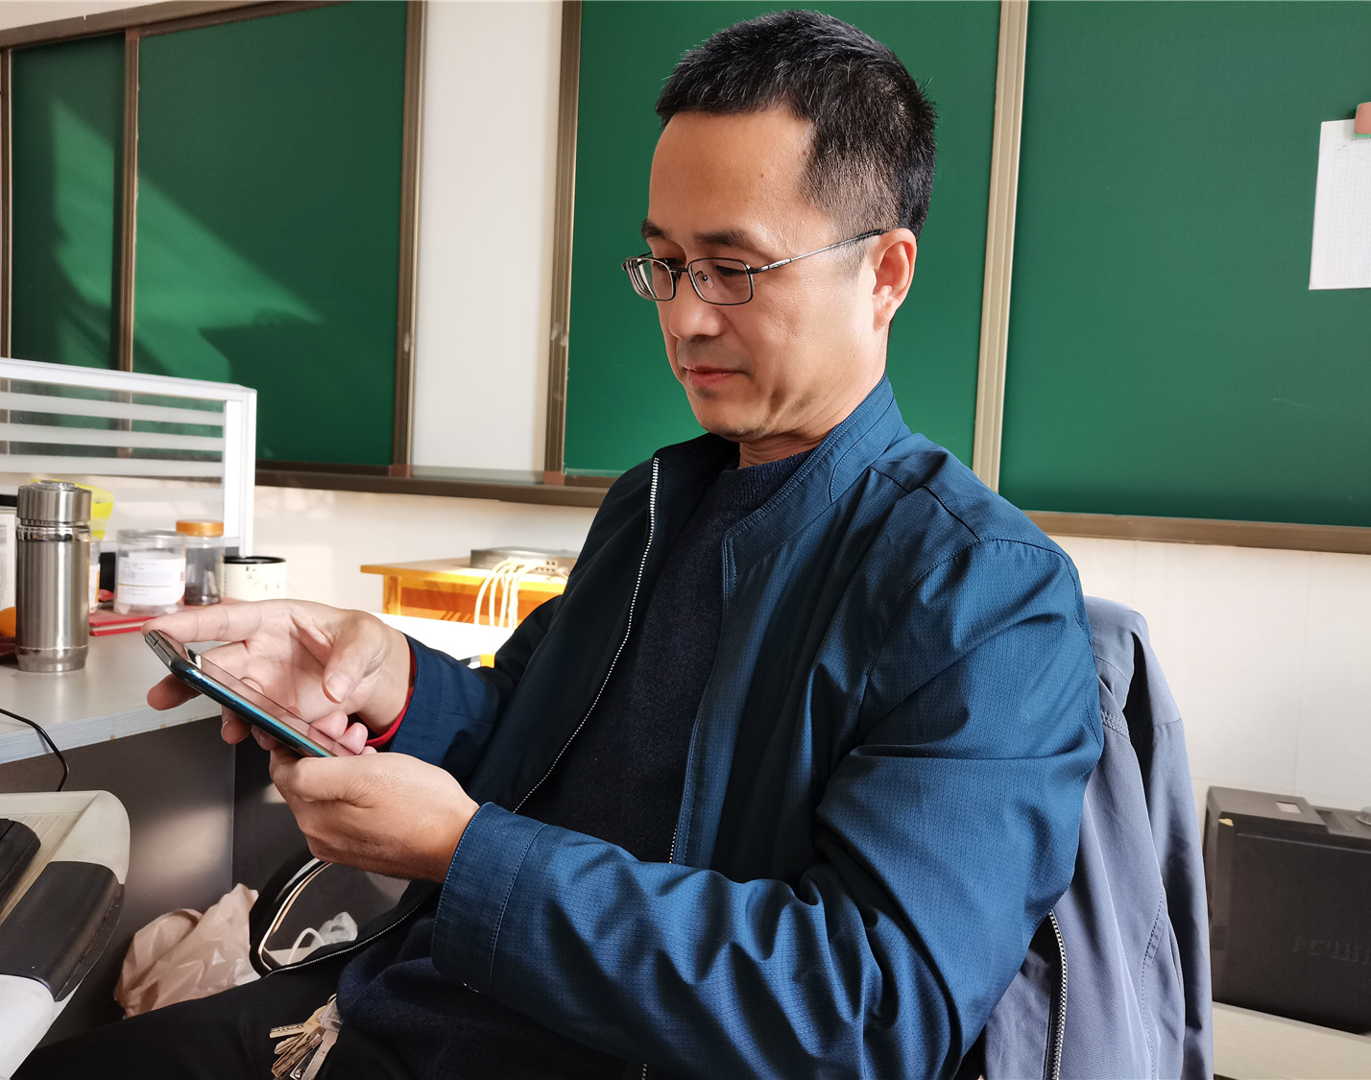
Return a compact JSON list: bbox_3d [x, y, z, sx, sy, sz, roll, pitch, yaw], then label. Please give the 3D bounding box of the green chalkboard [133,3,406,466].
[{"bbox_3d":[-1.114,-0.785,2.844,0.950,1.170,0.030,4,4,24],"label":"green chalkboard"}]

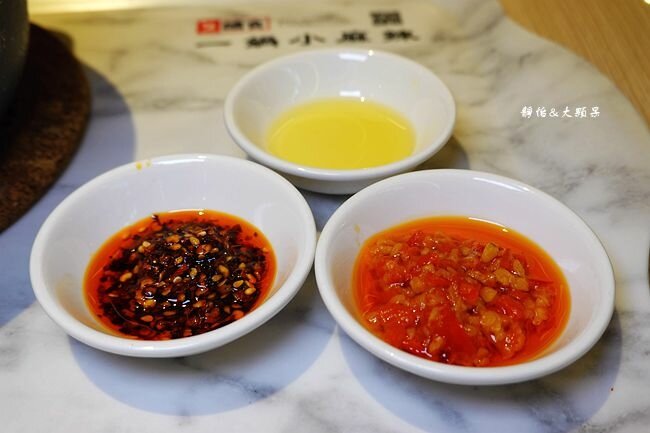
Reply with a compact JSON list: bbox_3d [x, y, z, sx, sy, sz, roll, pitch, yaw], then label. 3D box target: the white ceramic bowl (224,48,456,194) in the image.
[{"bbox_3d":[0.007,-0.037,0.347,0.098,0.026,0.098,0,42,0],"label":"white ceramic bowl"}]

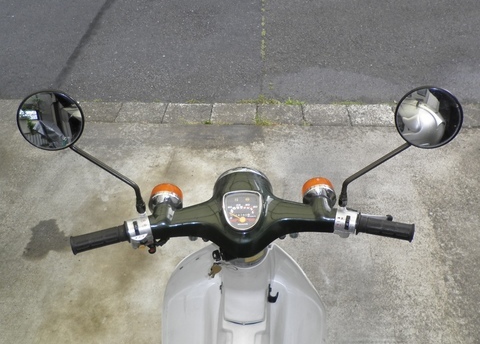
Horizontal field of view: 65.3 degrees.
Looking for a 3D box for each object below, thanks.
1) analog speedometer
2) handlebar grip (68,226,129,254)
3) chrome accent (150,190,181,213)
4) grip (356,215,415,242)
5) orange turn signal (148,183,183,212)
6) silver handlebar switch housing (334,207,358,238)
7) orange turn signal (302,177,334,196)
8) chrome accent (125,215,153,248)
[{"bbox_3d":[0.007,0.077,0.733,0.075,0.026,0.077,-3,80,-2],"label":"analog speedometer"},{"bbox_3d":[-0.273,0.131,0.725,0.108,0.036,0.036,-13,47,-12],"label":"handlebar grip"},{"bbox_3d":[-0.149,0.069,0.752,0.068,0.067,0.036,-3,48,-2],"label":"chrome accent"},{"bbox_3d":[0.286,0.112,0.736,0.108,0.037,0.037,9,49,4],"label":"grip"},{"bbox_3d":[-0.149,0.062,0.758,0.069,0.068,0.060,-3,48,-2],"label":"orange turn signal"},{"bbox_3d":[0.210,0.100,0.742,0.046,0.046,0.050,9,49,4],"label":"silver handlebar switch housing"},{"bbox_3d":[0.161,0.040,0.774,0.065,0.065,0.030,-3,48,-2],"label":"orange turn signal"},{"bbox_3d":[-0.195,0.114,0.735,0.049,0.048,0.053,-15,50,-8],"label":"chrome accent"}]

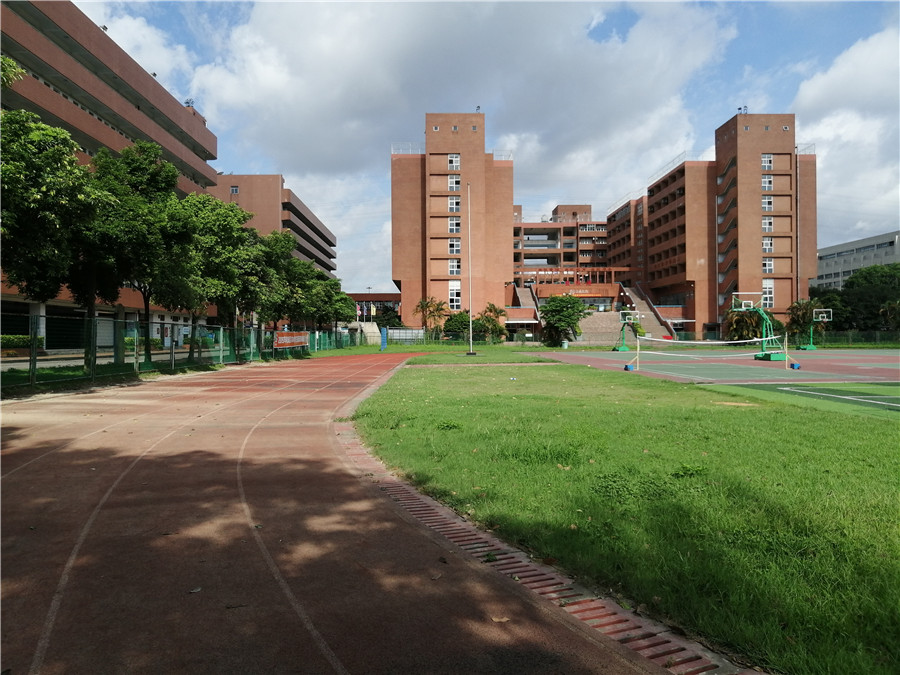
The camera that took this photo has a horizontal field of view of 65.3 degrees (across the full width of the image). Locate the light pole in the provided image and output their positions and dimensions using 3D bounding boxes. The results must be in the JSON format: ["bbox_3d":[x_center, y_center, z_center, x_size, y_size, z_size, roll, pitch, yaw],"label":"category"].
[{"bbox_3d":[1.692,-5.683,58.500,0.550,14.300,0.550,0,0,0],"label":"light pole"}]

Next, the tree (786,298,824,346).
[{"bbox_3d":[50.641,-2.137,100.000,5.400,6.800,5.200,0,0,0],"label":"tree"}]

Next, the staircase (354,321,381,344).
[{"bbox_3d":[-13.550,-0.661,116.000,3.800,4.000,5.500,0,0,-14],"label":"staircase"}]

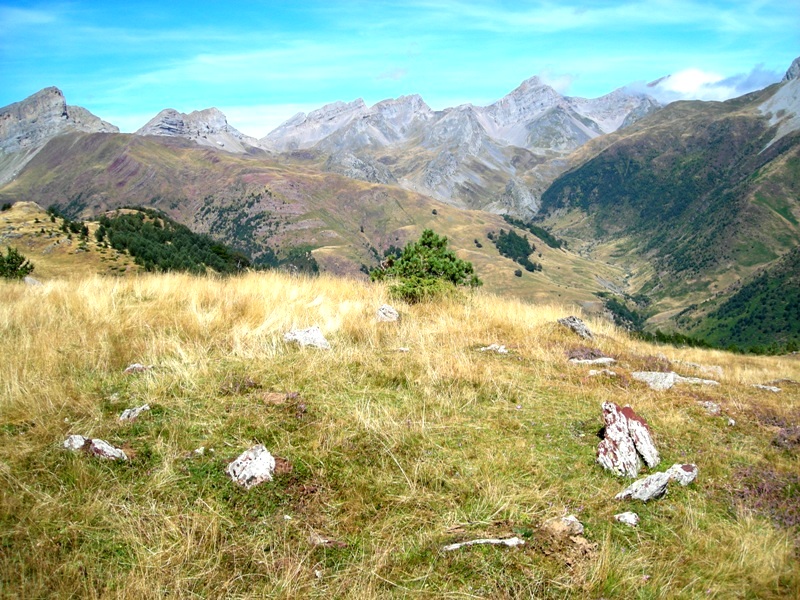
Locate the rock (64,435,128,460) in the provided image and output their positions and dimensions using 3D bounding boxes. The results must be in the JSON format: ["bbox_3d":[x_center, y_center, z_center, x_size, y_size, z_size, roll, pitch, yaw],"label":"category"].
[{"bbox_3d":[-2.001,0.972,5.800,0.333,0.112,0.220,1,5,8],"label":"rock"}]

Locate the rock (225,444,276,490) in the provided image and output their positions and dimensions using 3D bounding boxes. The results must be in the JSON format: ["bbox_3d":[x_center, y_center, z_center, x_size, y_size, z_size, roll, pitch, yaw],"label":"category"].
[{"bbox_3d":[-0.938,1.049,5.550,0.302,0.213,0.240,-1,5,-10],"label":"rock"}]

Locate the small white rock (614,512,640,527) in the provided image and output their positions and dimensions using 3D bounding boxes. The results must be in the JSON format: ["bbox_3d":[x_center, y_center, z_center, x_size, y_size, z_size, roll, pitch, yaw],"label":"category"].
[{"bbox_3d":[1.346,1.299,5.200,0.140,0.050,0.110,1,5,10],"label":"small white rock"}]

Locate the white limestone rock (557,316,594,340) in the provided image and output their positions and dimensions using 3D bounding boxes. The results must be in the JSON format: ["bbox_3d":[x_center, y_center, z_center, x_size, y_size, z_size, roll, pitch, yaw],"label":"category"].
[{"bbox_3d":[2.218,0.360,11.100,0.470,0.280,0.330,0,6,0],"label":"white limestone rock"}]

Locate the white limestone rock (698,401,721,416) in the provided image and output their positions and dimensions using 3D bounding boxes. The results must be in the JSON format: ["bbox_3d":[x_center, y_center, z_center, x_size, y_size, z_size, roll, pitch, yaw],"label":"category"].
[{"bbox_3d":[2.996,1.049,8.500,0.196,0.114,0.170,2,5,20],"label":"white limestone rock"}]

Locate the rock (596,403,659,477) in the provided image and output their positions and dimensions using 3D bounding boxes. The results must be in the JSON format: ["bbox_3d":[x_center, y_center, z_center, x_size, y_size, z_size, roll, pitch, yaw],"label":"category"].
[{"bbox_3d":[1.392,0.856,5.350,0.380,0.440,0.270,0,6,0],"label":"rock"}]

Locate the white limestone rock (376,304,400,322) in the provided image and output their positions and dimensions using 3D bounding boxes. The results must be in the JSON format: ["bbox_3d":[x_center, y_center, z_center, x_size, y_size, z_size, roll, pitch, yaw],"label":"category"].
[{"bbox_3d":[-0.149,0.175,11.400,0.310,0.240,0.250,0,6,0],"label":"white limestone rock"}]

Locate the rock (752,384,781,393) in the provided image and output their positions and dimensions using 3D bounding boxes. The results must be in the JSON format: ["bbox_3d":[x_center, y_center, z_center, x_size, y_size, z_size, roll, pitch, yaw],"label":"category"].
[{"bbox_3d":[4.255,1.027,10.200,0.290,0.050,0.200,2,5,20],"label":"rock"}]

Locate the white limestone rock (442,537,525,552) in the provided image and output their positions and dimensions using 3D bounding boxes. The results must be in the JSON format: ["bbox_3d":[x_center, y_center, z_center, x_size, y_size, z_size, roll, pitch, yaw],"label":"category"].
[{"bbox_3d":[0.392,1.147,4.120,0.380,0.070,0.130,0,6,0],"label":"white limestone rock"}]

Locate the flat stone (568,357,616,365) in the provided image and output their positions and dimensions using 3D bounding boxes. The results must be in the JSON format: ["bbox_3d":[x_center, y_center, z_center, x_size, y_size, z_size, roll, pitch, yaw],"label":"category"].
[{"bbox_3d":[2.071,0.648,9.400,0.490,0.090,0.250,0,6,0],"label":"flat stone"}]

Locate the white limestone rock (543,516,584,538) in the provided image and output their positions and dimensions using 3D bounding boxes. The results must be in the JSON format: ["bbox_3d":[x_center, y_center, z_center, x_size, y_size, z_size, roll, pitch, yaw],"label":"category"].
[{"bbox_3d":[0.814,1.130,4.400,0.210,0.100,0.160,0,6,0],"label":"white limestone rock"}]

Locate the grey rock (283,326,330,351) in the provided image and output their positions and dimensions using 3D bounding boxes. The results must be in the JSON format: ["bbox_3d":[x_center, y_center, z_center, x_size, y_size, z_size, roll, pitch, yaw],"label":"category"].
[{"bbox_3d":[-1.188,0.476,11.200,0.597,0.238,0.380,0,5,-5],"label":"grey rock"}]

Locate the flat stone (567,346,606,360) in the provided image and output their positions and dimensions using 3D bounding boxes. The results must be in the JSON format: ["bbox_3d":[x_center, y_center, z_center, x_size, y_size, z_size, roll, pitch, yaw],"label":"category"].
[{"bbox_3d":[2.459,0.705,11.600,0.504,0.133,0.320,1,5,10],"label":"flat stone"}]

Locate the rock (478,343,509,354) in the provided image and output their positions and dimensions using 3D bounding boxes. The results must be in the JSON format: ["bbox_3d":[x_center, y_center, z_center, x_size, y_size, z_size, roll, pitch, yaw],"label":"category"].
[{"bbox_3d":[1.022,0.530,9.600,0.320,0.120,0.240,0,6,0],"label":"rock"}]

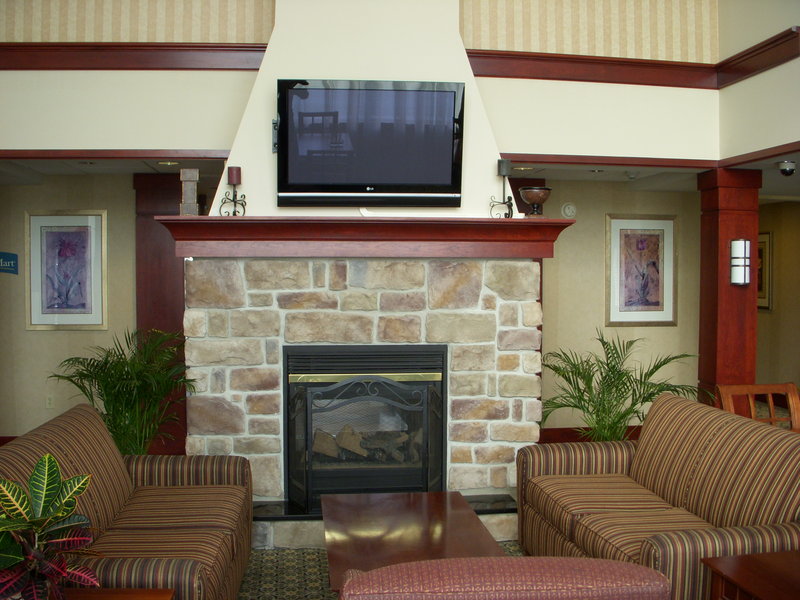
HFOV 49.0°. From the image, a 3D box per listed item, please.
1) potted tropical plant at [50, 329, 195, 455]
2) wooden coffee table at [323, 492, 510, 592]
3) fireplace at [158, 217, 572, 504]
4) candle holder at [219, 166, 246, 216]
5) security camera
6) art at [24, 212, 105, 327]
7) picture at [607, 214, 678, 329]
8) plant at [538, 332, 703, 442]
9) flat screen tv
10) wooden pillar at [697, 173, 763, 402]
[{"bbox_3d":[-1.751,0.806,5.561,0.828,1.253,0.783,0,2,-7],"label":"potted tropical plant"},{"bbox_3d":[0.029,1.270,3.965,0.730,0.450,1.362,0,2,-7],"label":"wooden coffee table"},{"bbox_3d":[-0.213,0.404,5.582,2.500,1.799,0.720,0,2,-7],"label":"fireplace"},{"bbox_3d":[-0.988,-0.637,5.182,0.160,0.303,0.130,0,2,-7],"label":"candle holder"},{"bbox_3d":[2.832,-0.964,6.435,0.136,0.113,0.136,0,2,-7],"label":"security camera"},{"bbox_3d":[-2.866,-0.251,7.537,0.679,1.025,0.045,0,2,-7],"label":"art"},{"bbox_3d":[2.236,-0.273,8.123,0.688,1.035,0.045,0,2,-7],"label":"picture"},{"bbox_3d":[1.546,0.808,6.155,1.073,1.220,1.015,0,2,-7],"label":"plant"},{"bbox_3d":[-0.176,-0.931,5.243,1.117,0.750,0.100,0,12,-7],"label":"flat screen tv"},{"bbox_3d":[2.645,0.176,7.097,0.355,2.420,0.355,0,2,-7],"label":"wooden pillar"}]

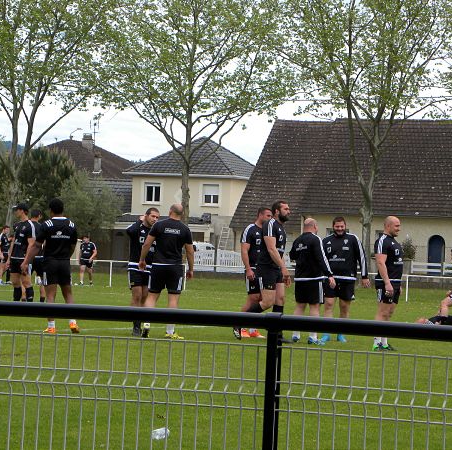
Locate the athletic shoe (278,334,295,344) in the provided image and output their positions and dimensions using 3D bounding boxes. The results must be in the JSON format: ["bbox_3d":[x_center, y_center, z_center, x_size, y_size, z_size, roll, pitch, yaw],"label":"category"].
[{"bbox_3d":[0.839,1.614,35.300,0.290,0.120,0.110,2,-1,10],"label":"athletic shoe"}]

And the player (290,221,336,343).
[{"bbox_3d":[1.233,0.805,36.000,0.620,1.800,0.440,2,-1,27],"label":"player"}]

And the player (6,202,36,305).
[{"bbox_3d":[-3.474,0.585,42.300,0.530,1.900,0.380,2,-1,41],"label":"player"}]

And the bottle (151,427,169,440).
[{"bbox_3d":[-0.426,1.364,16.300,0.066,0.066,0.200,2,-1,19],"label":"bottle"}]

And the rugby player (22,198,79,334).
[{"bbox_3d":[-2.461,0.579,35.000,0.760,1.880,0.480,2,-1,0],"label":"rugby player"}]

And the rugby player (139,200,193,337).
[{"bbox_3d":[-0.830,0.652,34.800,0.740,1.860,0.460,2,-1,9],"label":"rugby player"}]

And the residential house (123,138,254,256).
[{"bbox_3d":[-1.683,-1.232,150.000,7.400,8.200,8.200,2,-1,24],"label":"residential house"}]

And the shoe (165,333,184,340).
[{"bbox_3d":[-0.705,1.538,34.500,0.300,0.120,0.110,3,-1,-21],"label":"shoe"}]

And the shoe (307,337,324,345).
[{"bbox_3d":[1.287,1.652,35.700,0.280,0.120,0.110,3,-1,-38],"label":"shoe"}]

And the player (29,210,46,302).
[{"bbox_3d":[-3.273,0.672,43.000,0.620,1.860,0.450,2,-1,21],"label":"player"}]

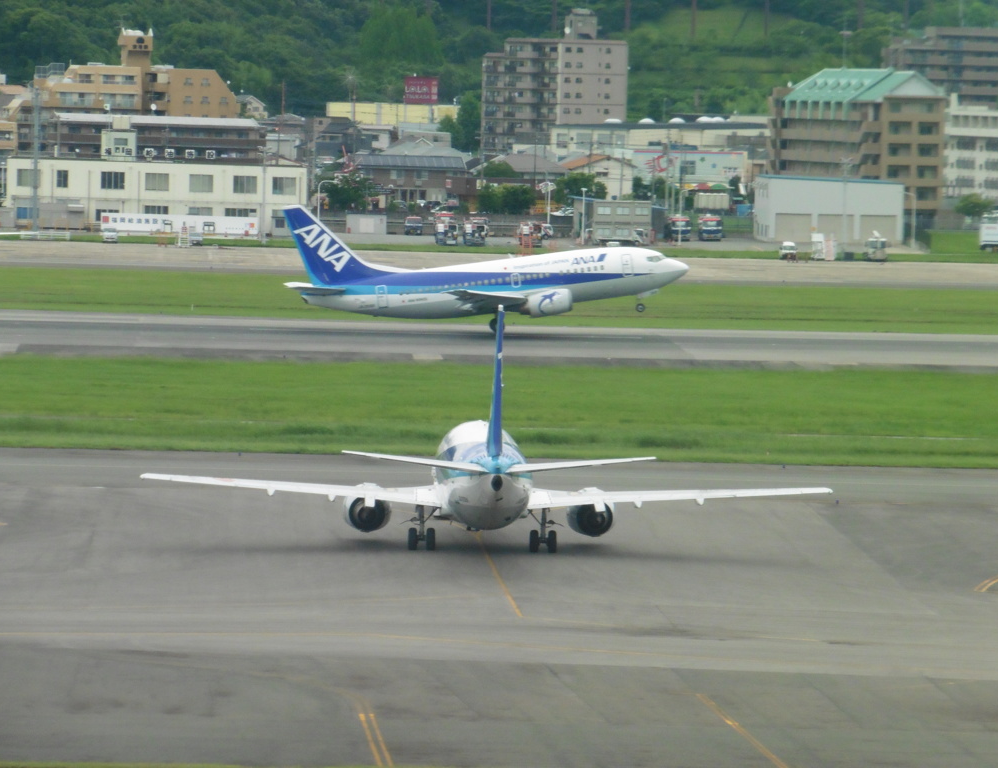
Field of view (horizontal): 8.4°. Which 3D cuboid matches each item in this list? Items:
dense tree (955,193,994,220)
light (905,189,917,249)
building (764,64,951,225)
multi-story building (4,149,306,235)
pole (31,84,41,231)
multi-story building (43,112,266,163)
[{"bbox_3d":[65.464,-23.973,939.889,5.100,4.600,4.800,1,3,0],"label":"dense tree"},{"bbox_3d":[49.301,-19.690,817.252,1.500,6.900,0.350,1,3,-3],"label":"light"},{"bbox_3d":[50.146,-32.727,943.076,9.800,21.300,36.000,0,3,-20],"label":"building"},{"bbox_3d":[-40.282,-22.247,806.284,35.000,9.000,13.000,1,3,0],"label":"multi-story building"},{"bbox_3d":[-54.823,-26.799,811.149,0.850,17.520,0.850,1,3,-3],"label":"pole"},{"bbox_3d":[-50.159,-33.667,997.252,32.500,11.200,11.000,1,3,-3],"label":"multi-story building"}]

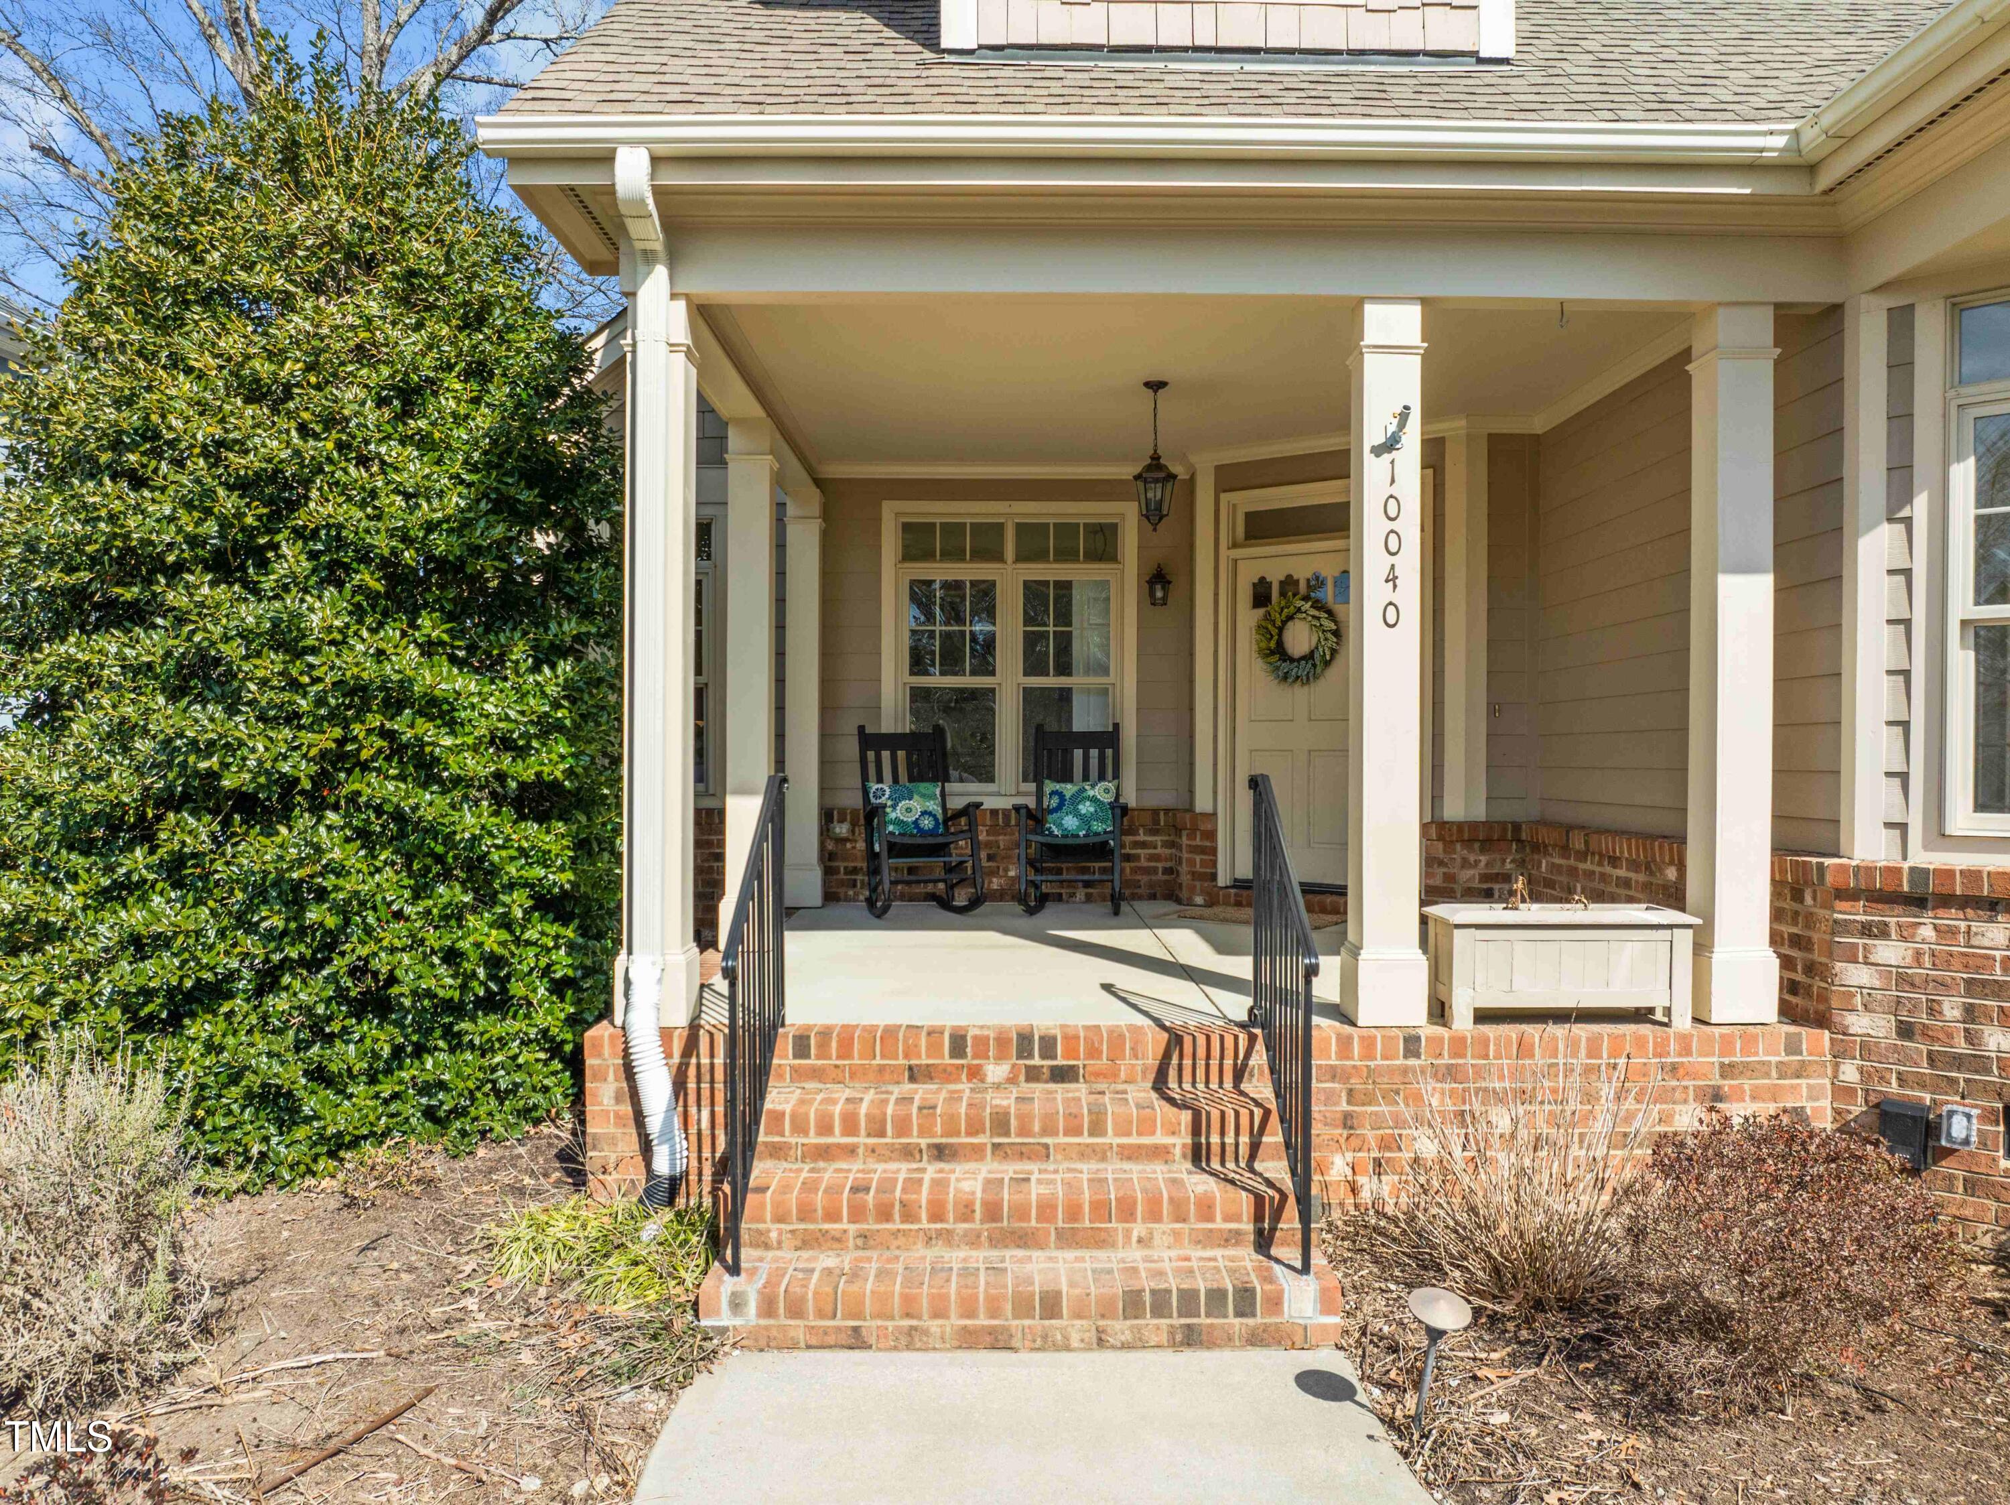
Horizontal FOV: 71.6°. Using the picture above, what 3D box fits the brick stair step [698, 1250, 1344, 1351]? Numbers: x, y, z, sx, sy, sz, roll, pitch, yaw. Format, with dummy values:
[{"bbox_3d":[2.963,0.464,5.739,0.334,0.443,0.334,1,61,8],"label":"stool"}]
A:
[{"bbox_3d":[0.046,1.593,4.040,1.800,0.180,0.320,0,0,0],"label":"brick stair step"}]

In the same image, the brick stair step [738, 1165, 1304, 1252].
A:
[{"bbox_3d":[0.042,1.417,4.330,1.770,0.175,0.320,0,0,0],"label":"brick stair step"}]

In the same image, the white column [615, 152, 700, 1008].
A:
[{"bbox_3d":[-1.246,-0.385,5.020,0.250,2.700,0.250,0,0,0],"label":"white column"}]

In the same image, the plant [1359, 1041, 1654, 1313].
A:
[{"bbox_3d":[1.520,1.245,4.230,0.820,0.740,0.720,0,0,0],"label":"plant"}]

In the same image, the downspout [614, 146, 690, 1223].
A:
[{"bbox_3d":[-1.190,-0.225,4.720,0.235,3.530,0.380,0,0,0],"label":"downspout"}]

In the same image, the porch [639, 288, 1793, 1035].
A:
[{"bbox_3d":[0.725,-0.370,6.950,4.150,2.680,4.300,0,0,0],"label":"porch"}]

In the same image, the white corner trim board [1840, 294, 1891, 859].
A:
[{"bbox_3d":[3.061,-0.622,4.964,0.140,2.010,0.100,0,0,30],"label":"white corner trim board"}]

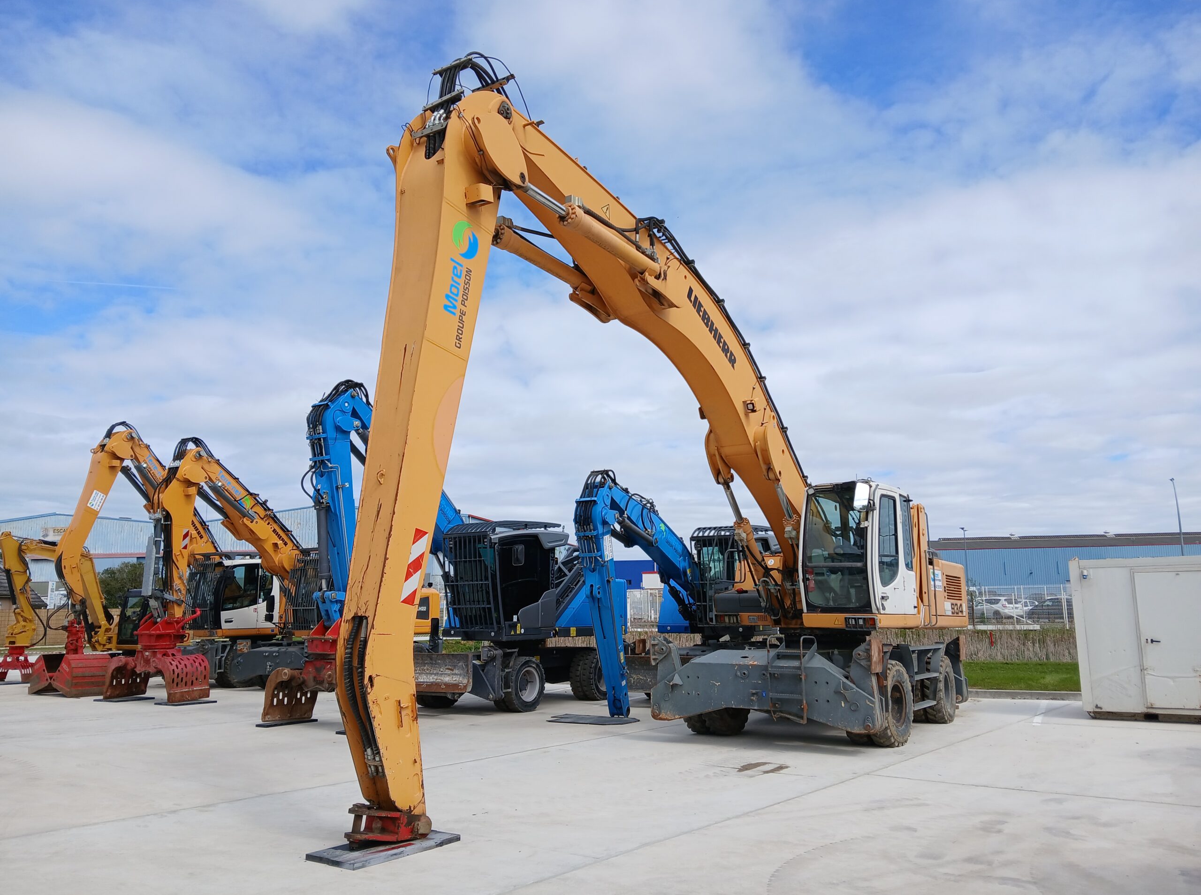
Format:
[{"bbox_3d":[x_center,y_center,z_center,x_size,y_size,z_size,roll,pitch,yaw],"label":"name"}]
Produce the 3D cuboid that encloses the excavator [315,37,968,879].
[{"bbox_3d":[1.892,0.456,11.779,2.980,6.700,12.450,-7,-13,33],"label":"excavator"}]

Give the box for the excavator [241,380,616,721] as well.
[{"bbox_3d":[-2.395,2.065,17.226,2.550,5.600,7.400,-7,-13,32],"label":"excavator"}]

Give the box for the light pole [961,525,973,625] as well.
[{"bbox_3d":[28.152,9.885,69.383,0.650,7.439,0.400,2,-11,-11],"label":"light pole"}]

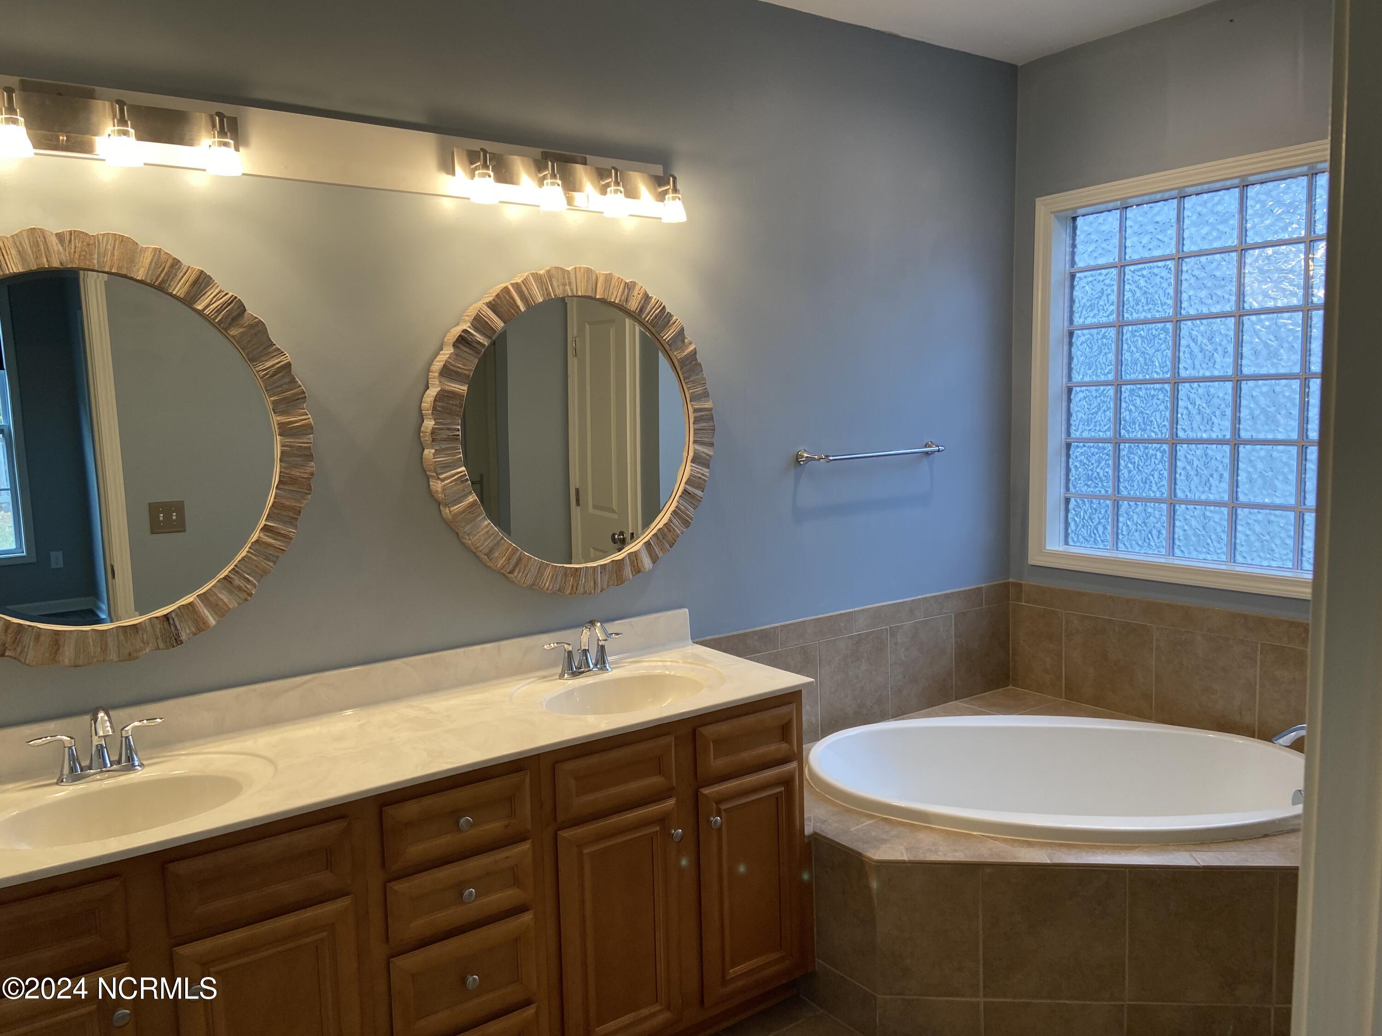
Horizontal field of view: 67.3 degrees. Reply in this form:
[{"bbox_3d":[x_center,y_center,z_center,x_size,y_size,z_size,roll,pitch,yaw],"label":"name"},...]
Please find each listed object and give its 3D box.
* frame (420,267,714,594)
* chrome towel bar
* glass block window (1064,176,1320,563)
[{"bbox_3d":[-0.289,-0.226,2.727,0.845,0.840,0.056,-6,8,-36],"label":"frame"},{"bbox_3d":[0.609,-0.212,3.387,0.650,0.050,0.078,-6,8,-36],"label":"chrome towel bar"},{"bbox_3d":[1.759,-0.447,3.327,0.080,1.210,1.220,-6,8,-36],"label":"glass block window"}]

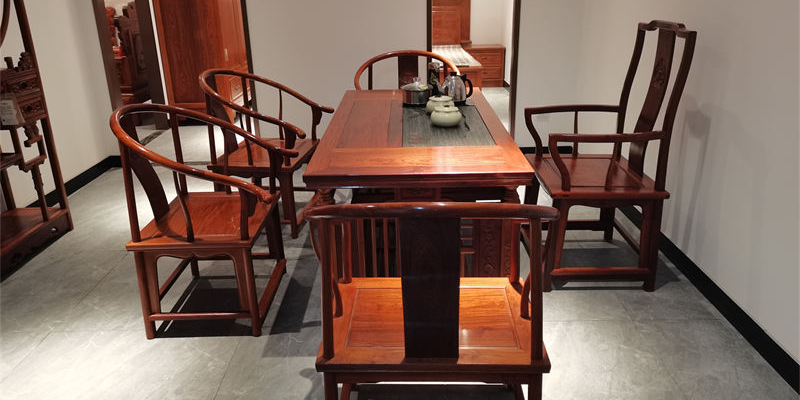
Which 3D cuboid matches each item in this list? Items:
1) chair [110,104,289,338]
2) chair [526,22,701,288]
[{"bbox_3d":[-0.807,0.038,2.548,0.670,0.885,0.645,-1,20,0],"label":"chair"},{"bbox_3d":[0.913,-0.236,2.823,0.580,1.165,0.650,-1,20,0],"label":"chair"}]

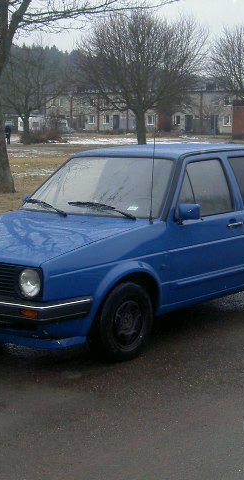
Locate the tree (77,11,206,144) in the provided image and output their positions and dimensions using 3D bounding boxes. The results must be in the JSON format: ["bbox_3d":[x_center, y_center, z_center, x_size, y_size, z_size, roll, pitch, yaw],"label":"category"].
[{"bbox_3d":[1.510,-12.507,63.000,10.068,10.532,9.800,-1,8,0],"label":"tree"}]

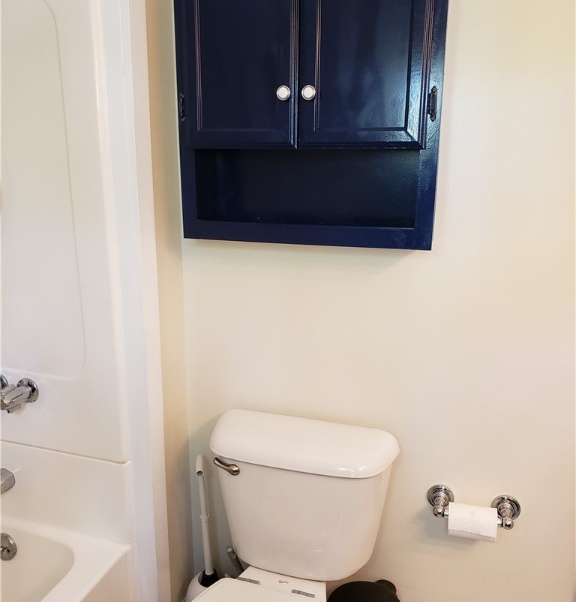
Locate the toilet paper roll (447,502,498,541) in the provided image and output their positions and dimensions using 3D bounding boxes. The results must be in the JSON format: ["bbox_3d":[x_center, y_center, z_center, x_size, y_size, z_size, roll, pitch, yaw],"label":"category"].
[{"bbox_3d":[0.442,0.527,1.378,0.108,0.075,0.075,5,15,17],"label":"toilet paper roll"}]

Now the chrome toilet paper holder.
[{"bbox_3d":[0.451,0.510,1.402,0.223,0.066,0.085,5,15,17],"label":"chrome toilet paper holder"}]

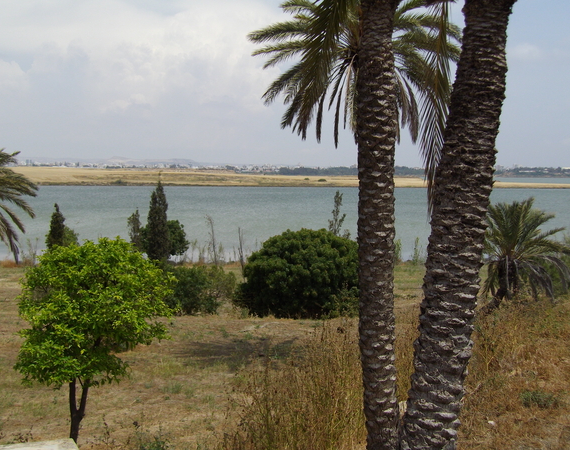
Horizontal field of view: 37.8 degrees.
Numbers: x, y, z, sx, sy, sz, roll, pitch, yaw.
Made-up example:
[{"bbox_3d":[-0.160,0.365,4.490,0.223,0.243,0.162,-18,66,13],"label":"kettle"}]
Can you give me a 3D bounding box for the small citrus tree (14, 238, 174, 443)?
[{"bbox_3d":[-2.690,1.640,11.700,2.200,2.850,2.150,0,4,0],"label":"small citrus tree"}]

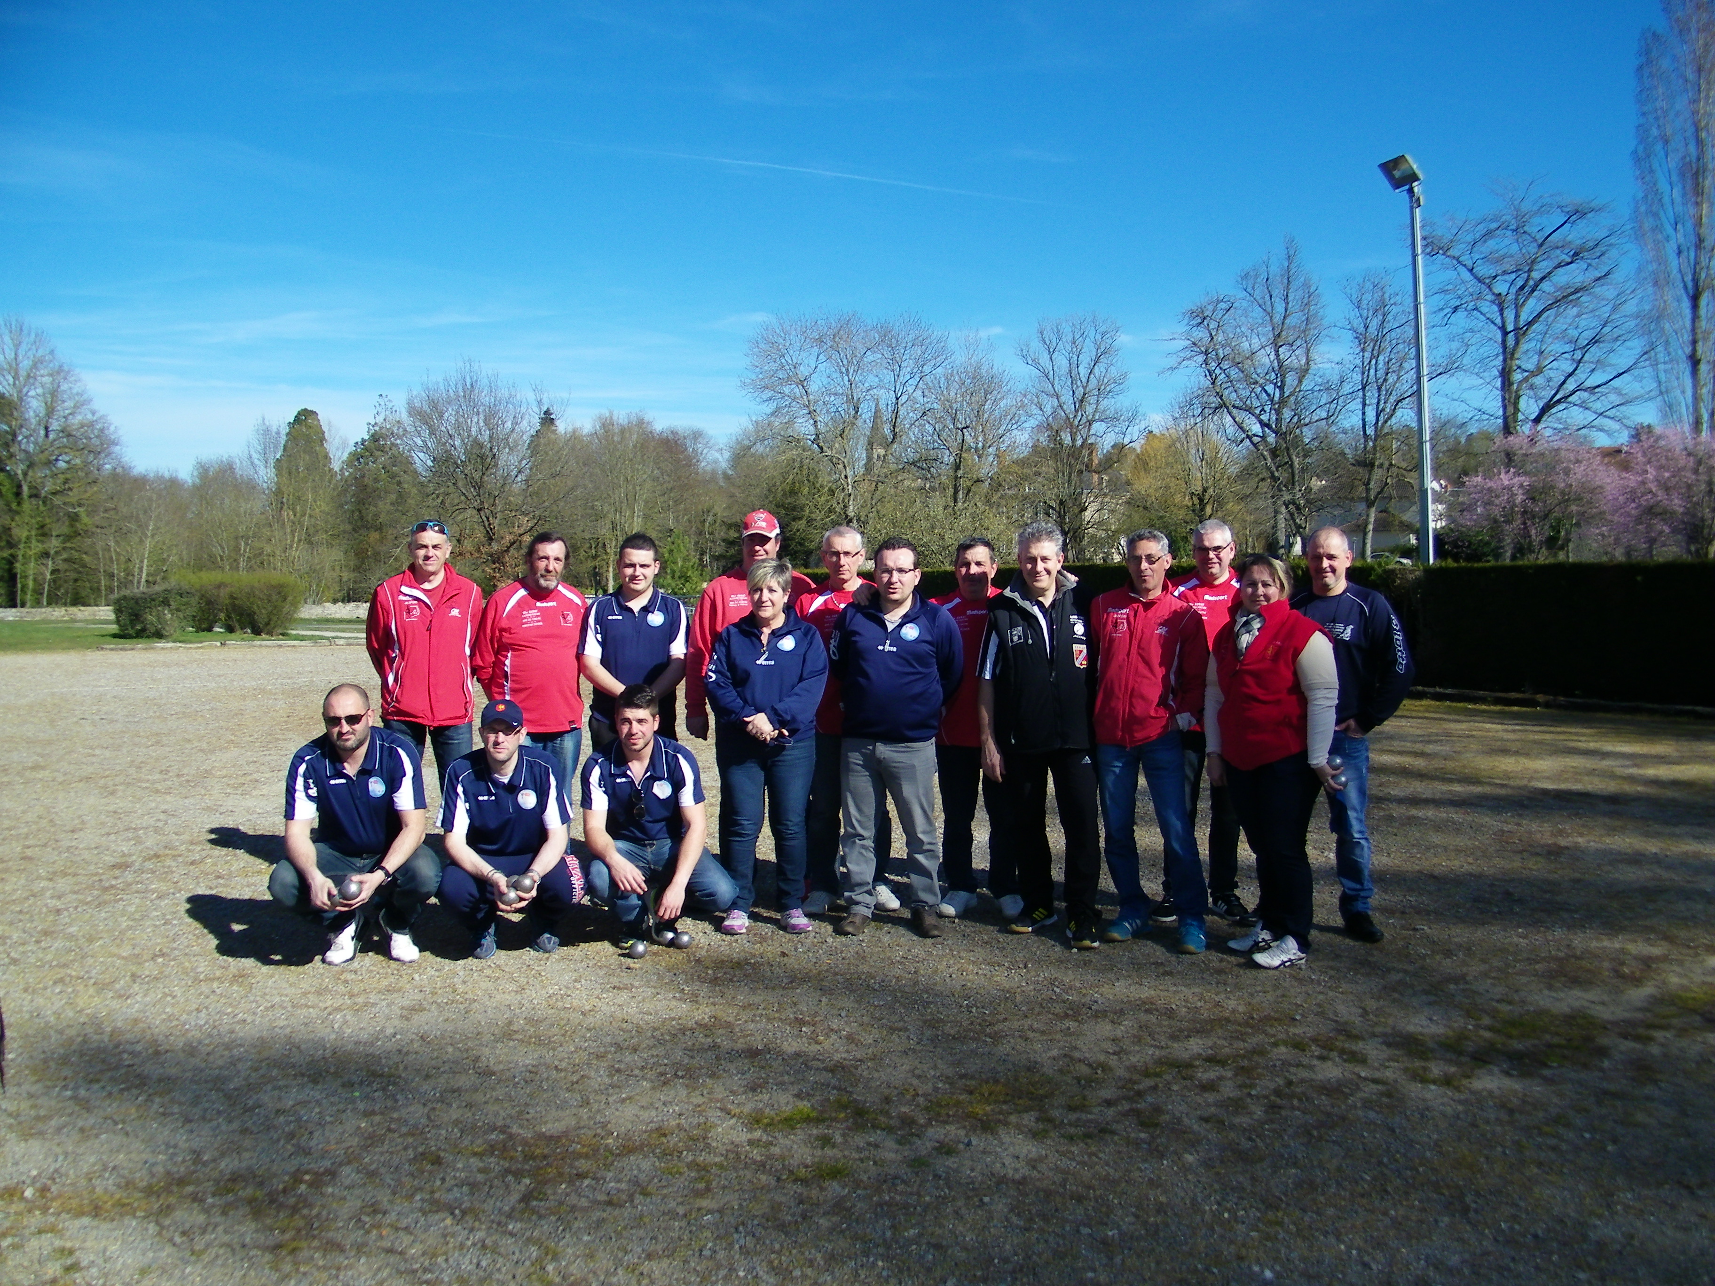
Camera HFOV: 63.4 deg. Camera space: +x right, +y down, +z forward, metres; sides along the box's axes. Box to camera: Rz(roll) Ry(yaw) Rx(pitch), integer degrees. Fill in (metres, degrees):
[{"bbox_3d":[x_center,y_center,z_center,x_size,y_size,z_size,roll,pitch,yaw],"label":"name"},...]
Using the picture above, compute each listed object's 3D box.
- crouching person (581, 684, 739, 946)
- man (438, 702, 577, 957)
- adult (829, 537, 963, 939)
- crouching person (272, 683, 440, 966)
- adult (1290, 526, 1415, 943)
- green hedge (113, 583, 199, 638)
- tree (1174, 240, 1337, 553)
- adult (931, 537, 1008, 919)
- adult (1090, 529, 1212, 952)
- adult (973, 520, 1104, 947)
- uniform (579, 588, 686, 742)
[{"bbox_3d":[-0.863,0.727,6.041,0.660,1.102,0.740,0,3,-10],"label":"crouching person"},{"bbox_3d":[-1.466,0.778,5.870,0.610,1.050,0.700,-1,3,-12],"label":"man"},{"bbox_3d":[0.167,0.401,6.080,0.580,1.740,0.360,-1,3,5],"label":"adult"},{"bbox_3d":[-2.108,0.726,5.900,0.690,1.118,0.780,-1,3,-13],"label":"crouching person"},{"bbox_3d":[2.125,0.366,6.020,0.590,1.760,0.360,0,3,25],"label":"adult"},{"bbox_3d":[-21.741,-0.847,43.000,2.400,1.600,1.800,-2,3,-23],"label":"green hedge"},{"bbox_3d":[15.620,-7.860,54.000,6.300,13.600,6.000,0,3,16],"label":"tree"},{"bbox_3d":[0.570,0.374,6.450,0.540,1.750,0.340,0,3,7],"label":"adult"},{"bbox_3d":[1.254,0.399,5.955,0.520,1.765,0.400,1,3,18],"label":"adult"},{"bbox_3d":[0.786,0.377,5.960,0.550,1.790,0.360,-1,2,-3],"label":"adult"},{"bbox_3d":[-1.026,0.434,6.380,0.500,1.400,0.320,-1,2,-10],"label":"uniform"}]

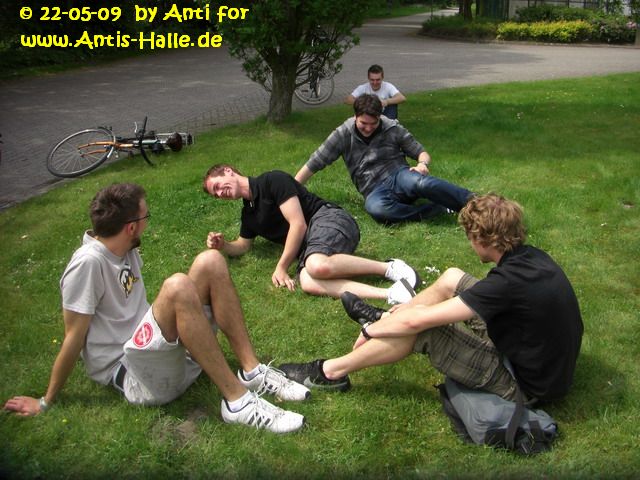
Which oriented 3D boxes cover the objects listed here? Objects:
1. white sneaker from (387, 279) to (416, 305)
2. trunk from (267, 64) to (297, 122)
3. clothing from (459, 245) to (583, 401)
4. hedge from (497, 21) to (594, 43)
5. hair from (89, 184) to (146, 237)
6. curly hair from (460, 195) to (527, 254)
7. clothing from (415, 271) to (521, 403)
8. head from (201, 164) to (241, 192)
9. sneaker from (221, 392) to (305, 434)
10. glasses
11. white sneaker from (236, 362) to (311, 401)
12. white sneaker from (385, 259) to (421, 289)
[{"bbox_3d":[0.433,0.273,3.647,0.120,0.110,0.280,-6,21,-16],"label":"white sneaker"},{"bbox_3d":[-0.450,-1.714,8.219,0.310,0.680,0.310,0,20,0],"label":"trunk"},{"bbox_3d":[0.801,0.324,2.794,0.410,0.560,0.450,9,22,23],"label":"clothing"},{"bbox_3d":[7.030,-6.529,22.000,2.900,0.670,1.000,7,21,18],"label":"hedge"},{"bbox_3d":[-0.726,-0.106,2.530,0.170,0.195,0.205,13,23,32],"label":"hair"},{"bbox_3d":[0.644,-0.065,2.622,0.235,0.215,0.205,13,24,31],"label":"curly hair"},{"bbox_3d":[0.650,0.385,2.800,0.550,0.380,0.420,7,21,18],"label":"clothing"},{"bbox_3d":[-0.599,-0.354,4.250,0.235,0.165,0.205,10,47,6],"label":"head"},{"bbox_3d":[-0.207,0.616,2.567,0.311,0.120,0.110,3,20,7],"label":"sneaker"},{"bbox_3d":[-0.728,-0.074,2.548,0.142,0.045,0.145,13,23,32],"label":"glasses"},{"bbox_3d":[-0.182,0.546,2.766,0.297,0.120,0.110,4,20,12],"label":"white sneaker"},{"bbox_3d":[0.453,0.184,3.856,0.120,0.110,0.280,-6,21,-16],"label":"white sneaker"}]

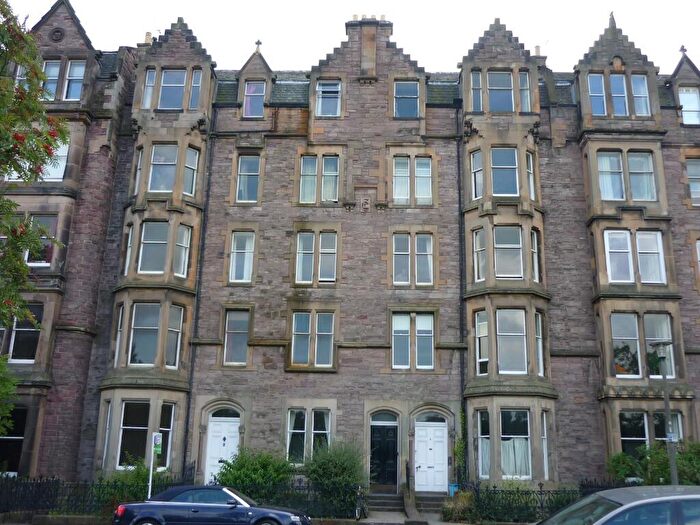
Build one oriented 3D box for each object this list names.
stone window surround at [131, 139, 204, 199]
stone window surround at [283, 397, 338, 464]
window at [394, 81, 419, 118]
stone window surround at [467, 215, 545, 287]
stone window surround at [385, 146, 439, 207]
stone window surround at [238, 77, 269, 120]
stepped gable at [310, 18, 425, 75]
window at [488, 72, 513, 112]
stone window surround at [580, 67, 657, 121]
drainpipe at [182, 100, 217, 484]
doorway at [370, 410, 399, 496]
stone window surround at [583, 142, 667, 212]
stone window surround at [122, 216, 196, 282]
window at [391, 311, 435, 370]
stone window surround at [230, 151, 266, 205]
[{"bbox_3d":[-7.666,-3.707,27.741,3.091,2.698,0.970,1,-16,1],"label":"stone window surround"},{"bbox_3d":[-1.436,6.202,24.537,1.803,2.301,0.300,1,-16,2],"label":"stone window surround"},{"bbox_3d":[2.402,-6.851,28.131,1.052,1.781,0.120,1,-16,2],"label":"window"},{"bbox_3d":[6.023,-0.455,25.480,2.918,2.507,1.100,1,-16,2],"label":"stone window surround"},{"bbox_3d":[2.674,-3.765,29.126,2.304,2.667,0.300,1,-16,2],"label":"stone window surround"},{"bbox_3d":[-4.089,-6.969,28.337,1.112,1.908,0.300,1,-16,2],"label":"stone window surround"},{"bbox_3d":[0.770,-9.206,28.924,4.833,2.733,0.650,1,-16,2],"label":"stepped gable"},{"bbox_3d":[6.328,-7.123,28.151,1.066,1.928,0.300,1,-16,1],"label":"window"},{"bbox_3d":[10.852,-6.831,26.938,2.650,2.249,0.300,1,-16,2],"label":"stone window surround"},{"bbox_3d":[-5.969,0.404,26.914,0.150,16.376,0.150,1,-16,1],"label":"drainpipe"},{"bbox_3d":[1.290,7.147,25.164,1.078,3.080,0.350,1,-16,1],"label":"doorway"},{"bbox_3d":[10.712,-3.178,26.174,2.849,3.017,0.950,1,-16,2],"label":"stone window surround"},{"bbox_3d":[-7.575,-0.471,25.813,3.000,2.664,1.000,1,-16,2],"label":"stone window surround"},{"bbox_3d":[2.407,2.998,25.386,1.556,2.143,0.300,1,-16,2],"label":"window"},{"bbox_3d":[-4.304,-3.549,28.202,1.432,2.630,0.300,1,-16,1],"label":"stone window surround"}]

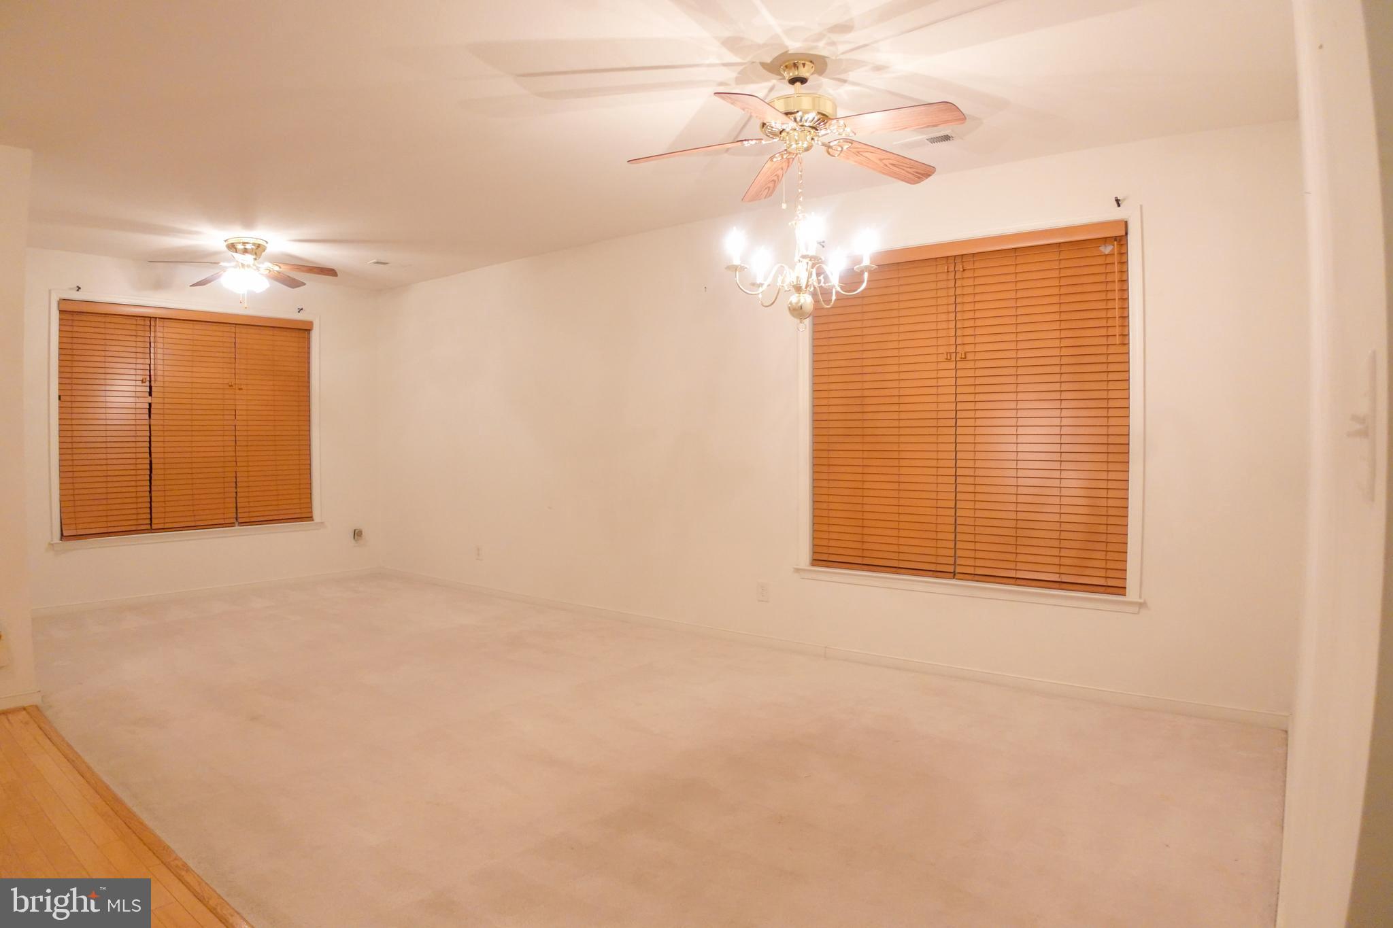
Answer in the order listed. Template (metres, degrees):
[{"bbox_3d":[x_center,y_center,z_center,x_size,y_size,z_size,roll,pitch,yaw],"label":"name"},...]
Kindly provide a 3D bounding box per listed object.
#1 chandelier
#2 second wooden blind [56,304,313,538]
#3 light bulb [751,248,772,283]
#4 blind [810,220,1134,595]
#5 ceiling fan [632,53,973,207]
[{"bbox_3d":[0.378,-0.828,3.420,0.580,0.620,0.560,0,2,0],"label":"chandelier"},{"bbox_3d":[-4.002,-0.349,7.467,0.080,1.753,1.935,2,3,41],"label":"second wooden blind"},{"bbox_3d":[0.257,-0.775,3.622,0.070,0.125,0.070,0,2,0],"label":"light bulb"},{"bbox_3d":[1.352,-0.270,4.929,1.772,1.766,0.080,2,3,41],"label":"blind"},{"bbox_3d":[0.345,-1.295,3.403,1.260,0.360,1.250,0,2,0],"label":"ceiling fan"}]

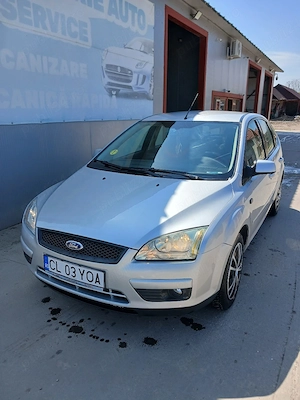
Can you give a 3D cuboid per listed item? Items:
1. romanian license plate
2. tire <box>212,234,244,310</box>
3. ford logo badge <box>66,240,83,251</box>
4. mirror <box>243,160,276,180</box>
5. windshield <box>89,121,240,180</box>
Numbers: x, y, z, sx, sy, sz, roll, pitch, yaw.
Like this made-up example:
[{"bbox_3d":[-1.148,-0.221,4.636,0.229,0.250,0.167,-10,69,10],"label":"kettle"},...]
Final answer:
[{"bbox_3d":[-0.510,0.476,2.080,0.520,0.113,0.018,8,13,28],"label":"romanian license plate"},{"bbox_3d":[0.581,0.546,2.487,0.205,0.630,0.630,8,17,28],"label":"tire"},{"bbox_3d":[-0.495,0.300,2.031,0.143,0.057,0.018,8,9,28],"label":"ford logo badge"},{"bbox_3d":[0.984,-0.268,2.760,0.245,0.155,0.140,8,17,28],"label":"mirror"},{"bbox_3d":[0.174,-0.559,3.057,1.430,0.130,0.990,8,44,28],"label":"windshield"}]

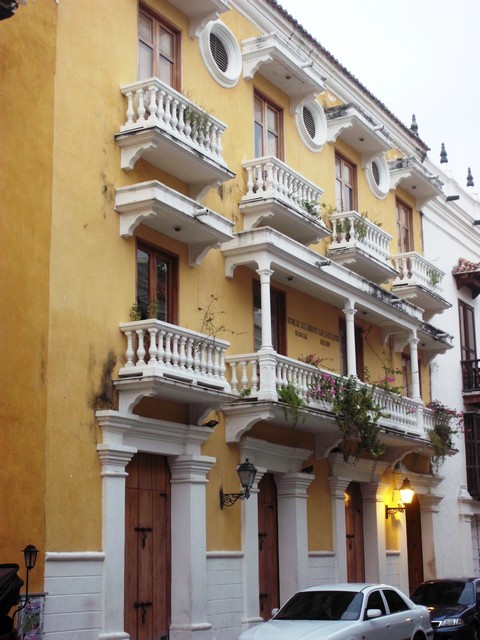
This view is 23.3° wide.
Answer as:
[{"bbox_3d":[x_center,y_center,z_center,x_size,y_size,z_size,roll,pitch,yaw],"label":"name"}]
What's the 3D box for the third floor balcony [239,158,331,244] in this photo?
[{"bbox_3d":[0.914,-2.198,22.744,0.721,1.236,2.659,-7,-13,27],"label":"third floor balcony"}]

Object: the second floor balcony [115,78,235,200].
[{"bbox_3d":[-1.004,-2.910,19.156,0.721,1.236,2.659,-7,-13,27],"label":"second floor balcony"}]

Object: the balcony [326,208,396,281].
[{"bbox_3d":[2.992,-1.512,27.985,0.740,1.450,2.880,-7,-13,26],"label":"balcony"}]

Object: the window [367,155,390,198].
[{"bbox_3d":[3.596,-3.707,30.403,0.270,1.280,1.320,-7,-13,26],"label":"window"}]

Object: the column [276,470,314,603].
[{"bbox_3d":[1.093,4.650,22.425,0.515,3.306,0.659,-7,-13,27],"label":"column"}]

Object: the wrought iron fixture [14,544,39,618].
[{"bbox_3d":[-2.291,2.806,12.500,0.210,0.790,0.190,-7,-13,27],"label":"wrought iron fixture"}]

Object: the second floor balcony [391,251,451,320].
[{"bbox_3d":[4.967,-0.777,31.744,0.740,1.450,2.880,-7,-13,26],"label":"second floor balcony"}]

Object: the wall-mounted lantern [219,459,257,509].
[{"bbox_3d":[-0.032,2.956,20.908,0.670,0.900,0.270,-7,-13,26],"label":"wall-mounted lantern"}]

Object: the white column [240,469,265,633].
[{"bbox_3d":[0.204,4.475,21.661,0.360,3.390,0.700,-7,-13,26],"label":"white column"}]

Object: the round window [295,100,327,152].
[{"bbox_3d":[1.620,-4.432,26.642,0.270,1.280,1.320,-7,-13,26],"label":"round window"}]

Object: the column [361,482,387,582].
[{"bbox_3d":[3.073,5.385,26.130,0.515,3.306,0.659,-7,-13,27],"label":"column"}]

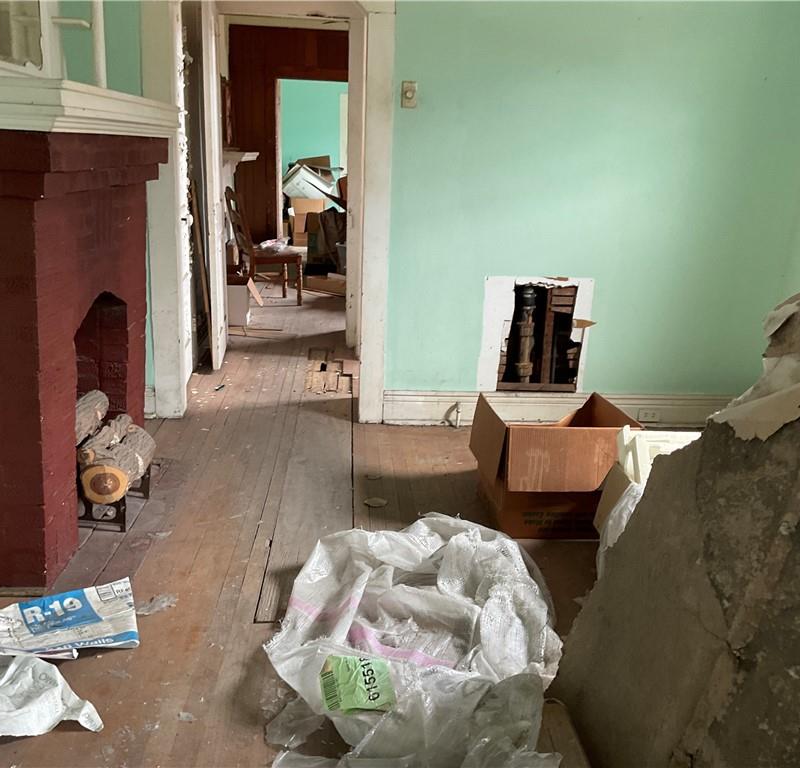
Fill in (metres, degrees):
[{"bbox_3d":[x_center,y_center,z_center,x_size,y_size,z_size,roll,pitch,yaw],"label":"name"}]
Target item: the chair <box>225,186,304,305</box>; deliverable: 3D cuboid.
[{"bbox_3d":[-1.253,-1.273,7.947,0.580,1.045,0.480,-4,15,-24],"label":"chair"}]

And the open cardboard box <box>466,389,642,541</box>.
[{"bbox_3d":[0.539,0.280,3.049,0.510,0.390,0.520,1,13,-6],"label":"open cardboard box"}]

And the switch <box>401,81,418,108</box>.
[{"bbox_3d":[0.040,-1.290,3.828,0.070,0.114,0.022,1,13,-3],"label":"switch"}]

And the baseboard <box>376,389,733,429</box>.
[{"bbox_3d":[0.866,0.129,4.216,1.905,0.168,0.025,1,13,-3],"label":"baseboard"}]

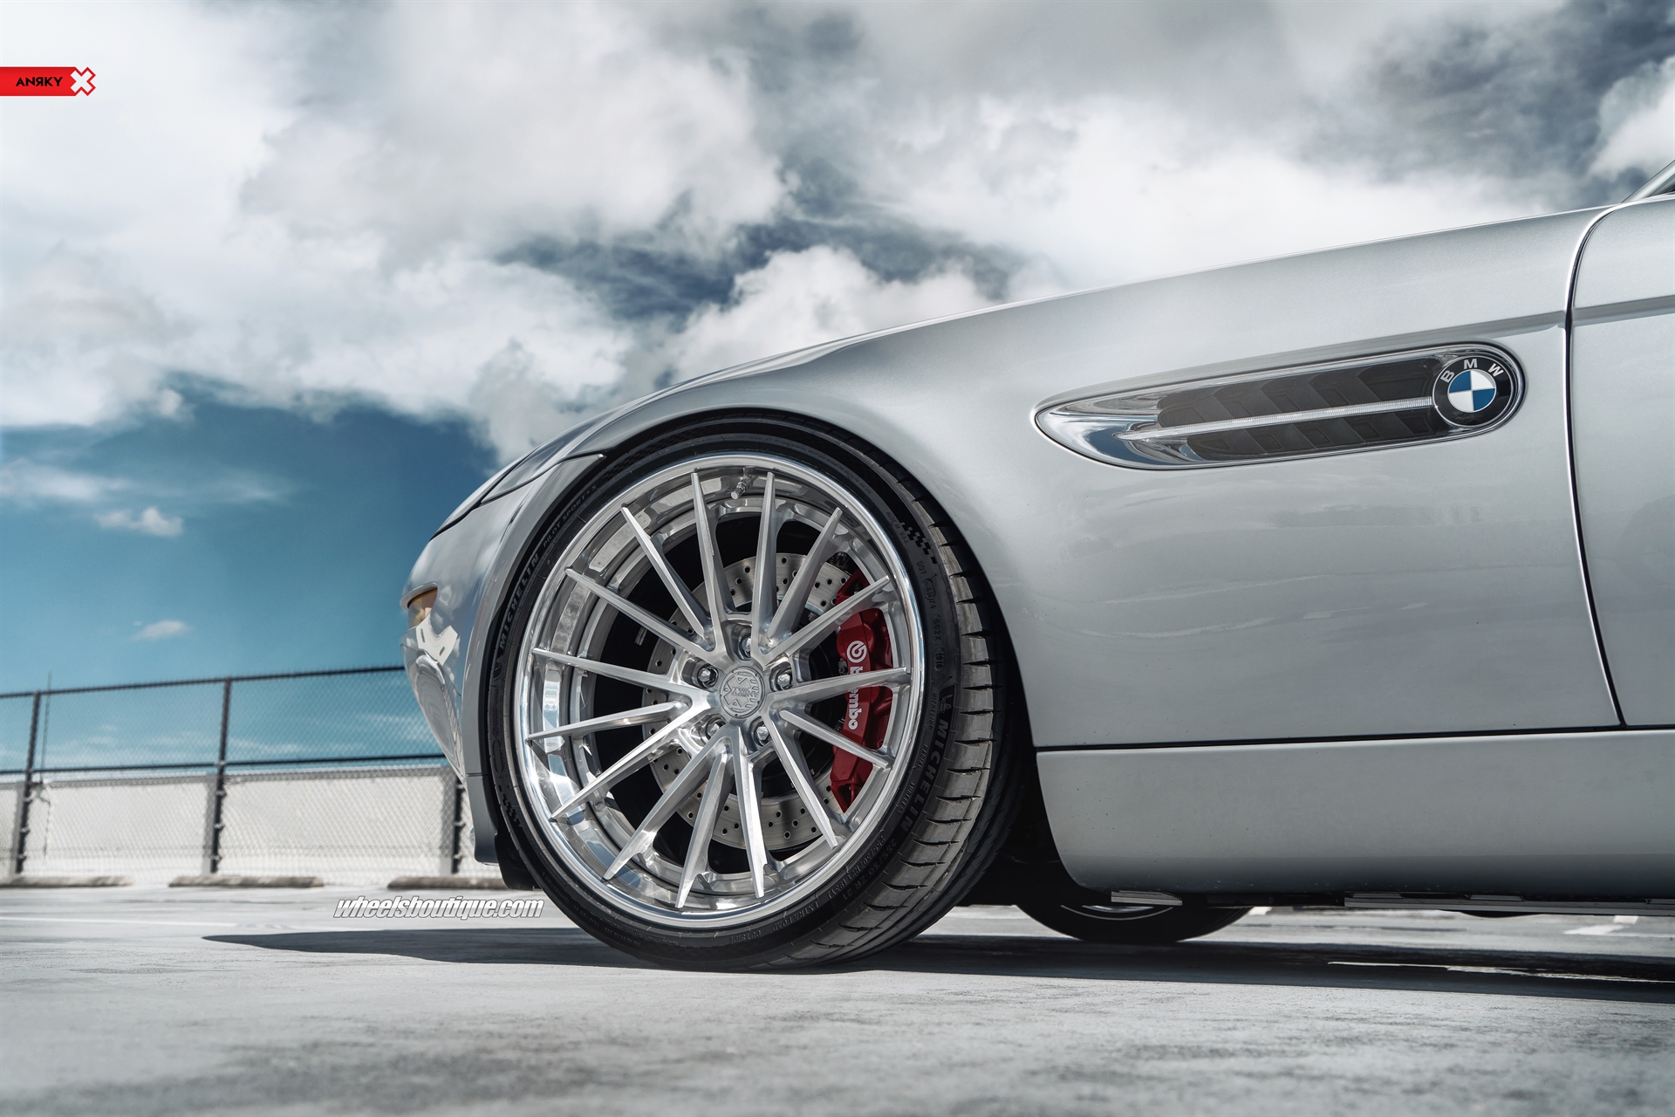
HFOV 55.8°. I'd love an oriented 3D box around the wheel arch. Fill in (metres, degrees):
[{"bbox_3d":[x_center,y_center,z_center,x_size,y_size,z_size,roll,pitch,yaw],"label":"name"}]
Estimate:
[{"bbox_3d":[-0.080,0.121,1.967,0.790,0.600,0.240,-6,-14,27],"label":"wheel arch"}]

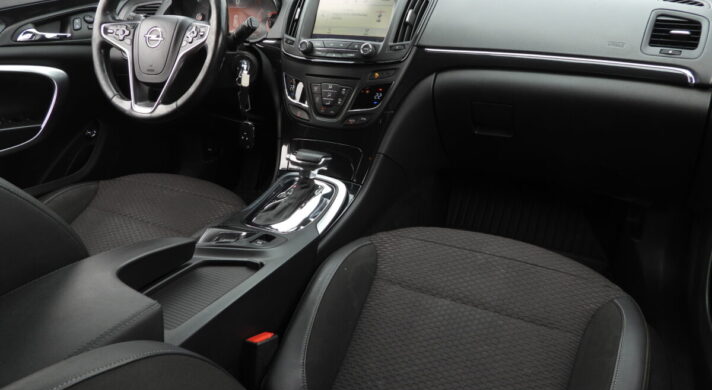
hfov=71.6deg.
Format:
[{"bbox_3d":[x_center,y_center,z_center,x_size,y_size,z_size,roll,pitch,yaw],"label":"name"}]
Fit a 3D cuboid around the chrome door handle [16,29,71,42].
[{"bbox_3d":[-0.765,-0.391,1.209,0.035,0.036,0.135,10,25,22],"label":"chrome door handle"}]

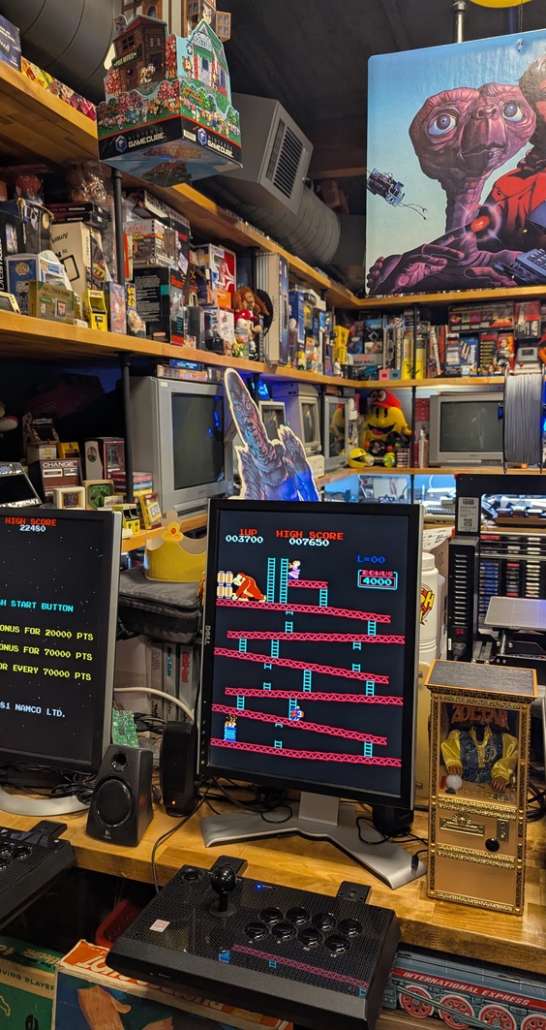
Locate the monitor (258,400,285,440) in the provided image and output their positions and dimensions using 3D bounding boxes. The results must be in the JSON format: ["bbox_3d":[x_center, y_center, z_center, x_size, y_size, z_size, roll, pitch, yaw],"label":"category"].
[{"bbox_3d":[-0.172,-0.366,3.390,0.370,0.335,0.360,2,9,21],"label":"monitor"}]

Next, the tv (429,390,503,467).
[{"bbox_3d":[1.352,-0.555,4.739,0.565,0.463,0.480,1,8,15],"label":"tv"}]

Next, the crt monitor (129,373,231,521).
[{"bbox_3d":[-0.487,-0.244,2.658,0.480,0.475,0.608,2,9,21],"label":"crt monitor"}]

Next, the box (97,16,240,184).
[{"bbox_3d":[-0.236,-0.963,1.661,0.243,0.287,0.234,4,9,32],"label":"box"}]

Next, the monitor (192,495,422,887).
[{"bbox_3d":[0.062,0.254,1.141,0.372,0.551,0.190,2,8,19],"label":"monitor"}]

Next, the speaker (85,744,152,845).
[{"bbox_3d":[-0.244,0.441,1.161,0.094,0.150,0.092,2,8,19],"label":"speaker"}]

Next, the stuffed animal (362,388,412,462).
[{"bbox_3d":[0.781,-0.587,4.822,0.360,0.490,0.320,2,8,16],"label":"stuffed animal"}]

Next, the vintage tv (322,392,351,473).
[{"bbox_3d":[0.188,-0.522,4.614,0.480,0.465,0.590,3,9,22],"label":"vintage tv"}]

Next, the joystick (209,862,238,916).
[{"bbox_3d":[-0.069,0.503,0.956,0.037,0.061,0.037,-1,8,0],"label":"joystick"}]

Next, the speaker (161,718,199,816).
[{"bbox_3d":[-0.160,0.439,1.255,0.054,0.160,0.060,2,8,19],"label":"speaker"}]

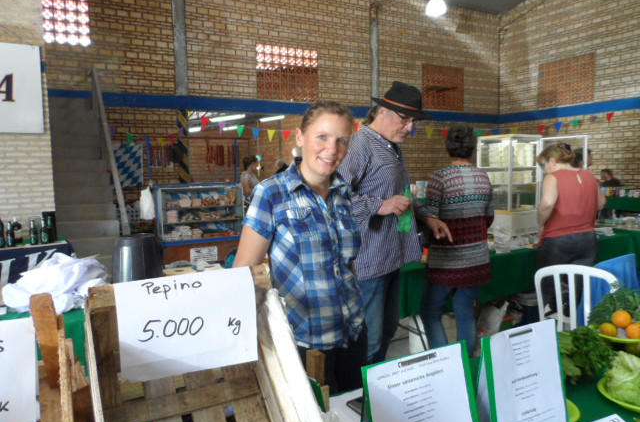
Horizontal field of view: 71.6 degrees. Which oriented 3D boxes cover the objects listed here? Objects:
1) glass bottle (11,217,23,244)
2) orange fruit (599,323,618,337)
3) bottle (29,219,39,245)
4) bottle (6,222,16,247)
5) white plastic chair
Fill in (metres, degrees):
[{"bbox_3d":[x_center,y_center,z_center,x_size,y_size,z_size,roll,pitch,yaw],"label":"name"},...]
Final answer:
[{"bbox_3d":[-2.964,0.190,4.330,0.090,0.252,0.085,-1,5,0],"label":"glass bottle"},{"bbox_3d":[1.138,0.472,1.750,0.059,0.057,0.059,-1,5,0],"label":"orange fruit"},{"bbox_3d":[-2.722,0.204,4.220,0.063,0.242,0.063,-1,5,0],"label":"bottle"},{"bbox_3d":[-2.885,0.218,4.150,0.062,0.238,0.062,-1,5,0],"label":"bottle"},{"bbox_3d":[1.458,0.764,2.413,0.460,0.860,0.510,0,5,9],"label":"white plastic chair"}]

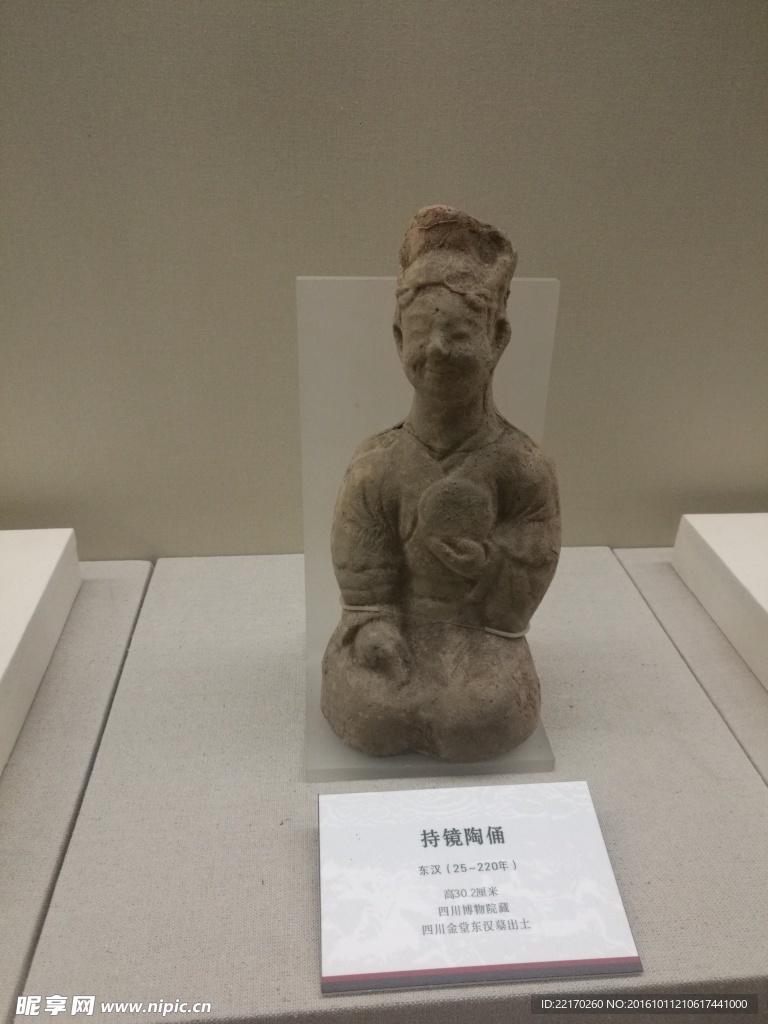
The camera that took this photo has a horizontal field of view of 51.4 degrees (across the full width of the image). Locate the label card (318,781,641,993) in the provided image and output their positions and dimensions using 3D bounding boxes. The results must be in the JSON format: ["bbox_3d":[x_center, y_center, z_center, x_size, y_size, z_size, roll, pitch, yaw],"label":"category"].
[{"bbox_3d":[0.043,0.185,0.404,0.149,0.005,0.094,-1,43,-6],"label":"label card"}]

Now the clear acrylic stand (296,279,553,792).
[{"bbox_3d":[0.028,0.013,0.464,0.150,0.268,0.114,-1,29,-6],"label":"clear acrylic stand"}]

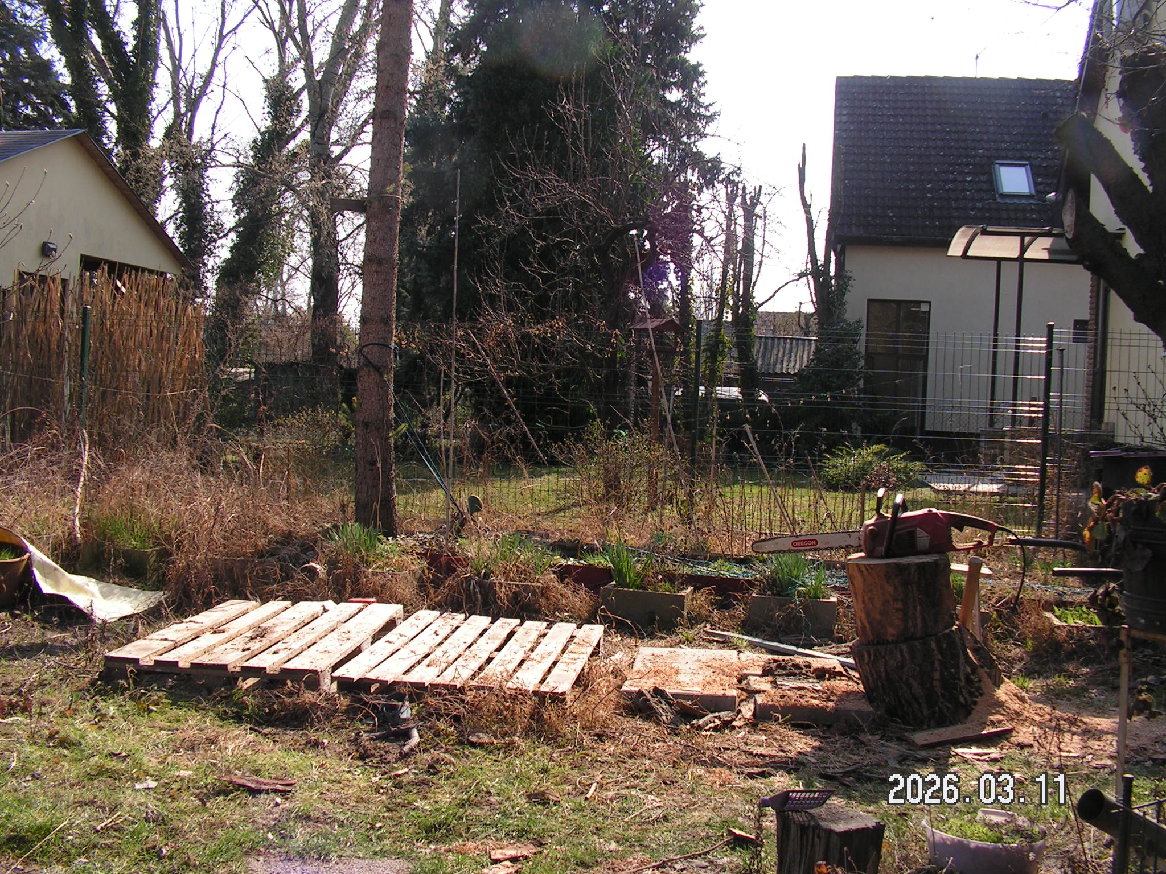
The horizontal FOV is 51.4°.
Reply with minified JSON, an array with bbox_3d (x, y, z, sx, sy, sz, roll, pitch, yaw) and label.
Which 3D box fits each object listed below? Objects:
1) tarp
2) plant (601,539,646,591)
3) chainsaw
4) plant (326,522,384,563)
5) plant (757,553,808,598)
[{"bbox_3d":[-2.510,0.683,6.080,0.820,0.360,0.750,2,1,-22],"label":"tarp"},{"bbox_3d":[0.200,0.632,5.970,0.205,0.250,0.190,2,1,2],"label":"plant"},{"bbox_3d":[1.091,0.315,4.420,0.930,0.235,0.220,-5,0,10],"label":"chainsaw"},{"bbox_3d":[-1.185,0.549,6.300,0.280,0.210,0.220,2,1,-11],"label":"plant"},{"bbox_3d":[0.979,0.668,5.950,0.240,0.220,0.210,3,1,9],"label":"plant"}]

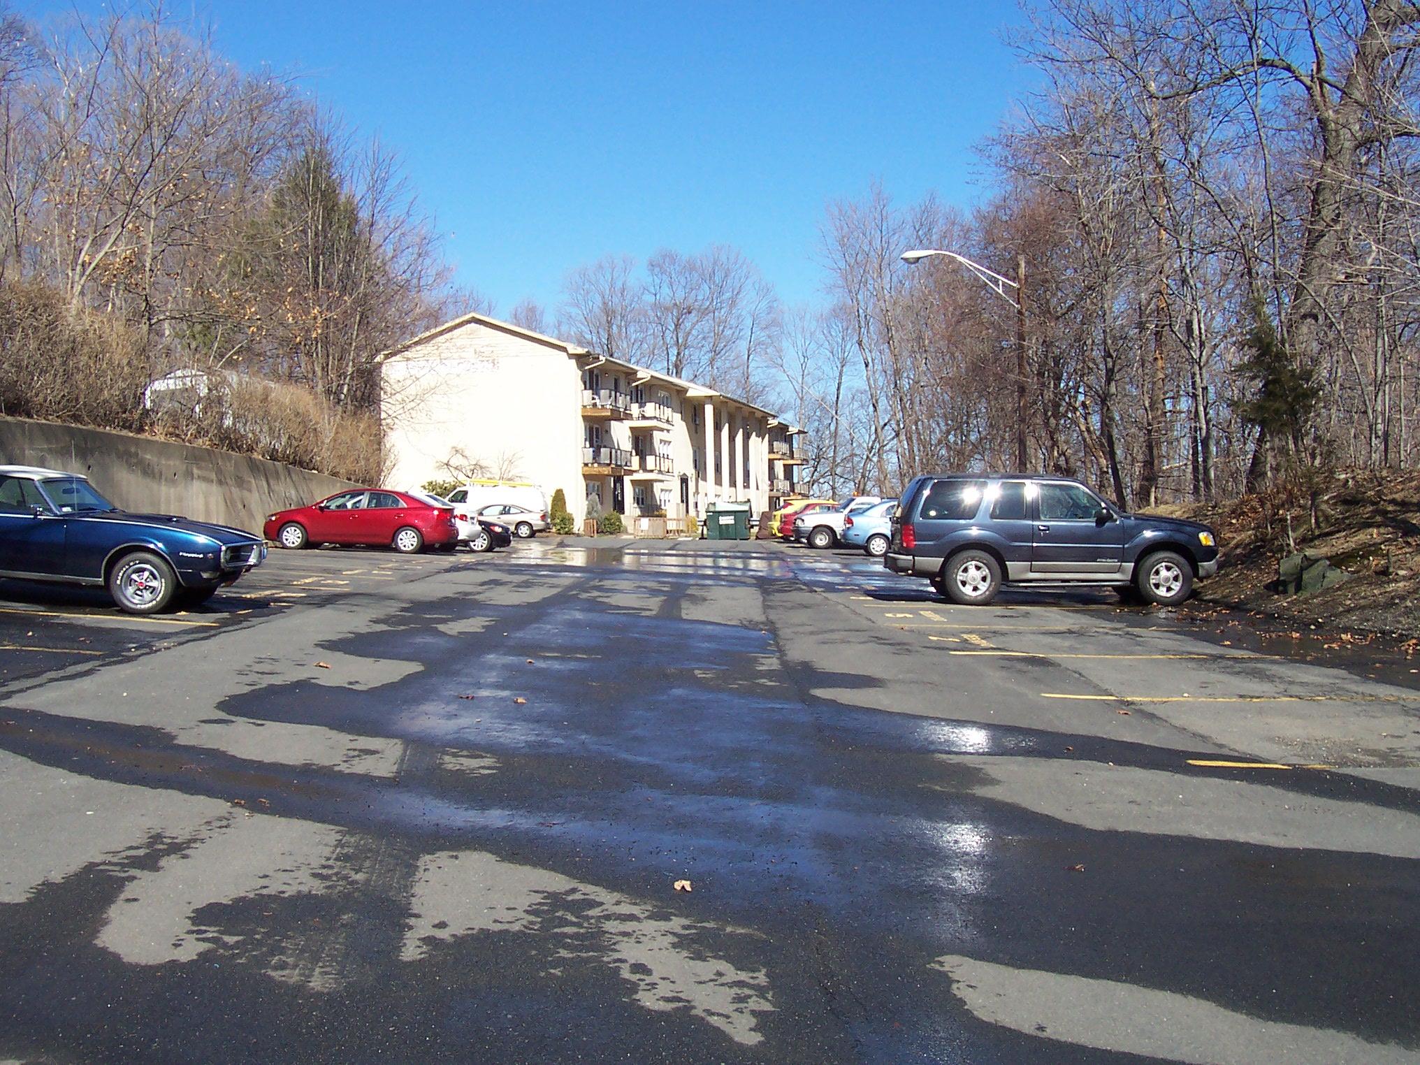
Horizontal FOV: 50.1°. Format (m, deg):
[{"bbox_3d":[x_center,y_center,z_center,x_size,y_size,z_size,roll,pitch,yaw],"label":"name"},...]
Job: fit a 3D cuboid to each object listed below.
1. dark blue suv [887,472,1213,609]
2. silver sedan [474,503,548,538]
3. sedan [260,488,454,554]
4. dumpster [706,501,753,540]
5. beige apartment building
[{"bbox_3d":[4.750,0.090,21.450,4.580,1.760,1.790,0,0,-1],"label":"dark blue suv"},{"bbox_3d":[-8.900,-0.470,62.800,4.580,1.370,1.730,1,0,2],"label":"silver sedan"},{"bbox_3d":[-8.270,-0.300,36.150,4.530,1.460,1.780,2,0,1],"label":"sedan"},{"bbox_3d":[0.880,-0.530,66.700,2.000,1.720,1.600,0,0,3],"label":"dumpster"},{"bbox_3d":[-3.900,-5.000,96.800,12.100,10.400,52.500,0,0,14],"label":"beige apartment building"}]

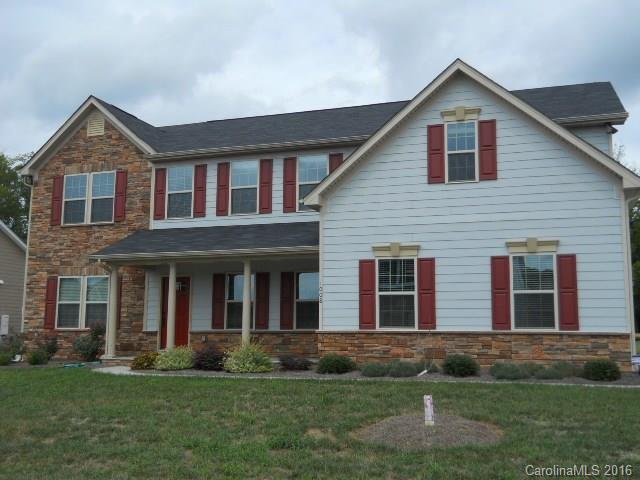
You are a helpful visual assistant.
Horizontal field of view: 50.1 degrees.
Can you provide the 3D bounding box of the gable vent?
[{"bbox_3d":[-6.684,-3.478,20.426,0.580,0.730,0.060,-2,-8,17],"label":"gable vent"}]

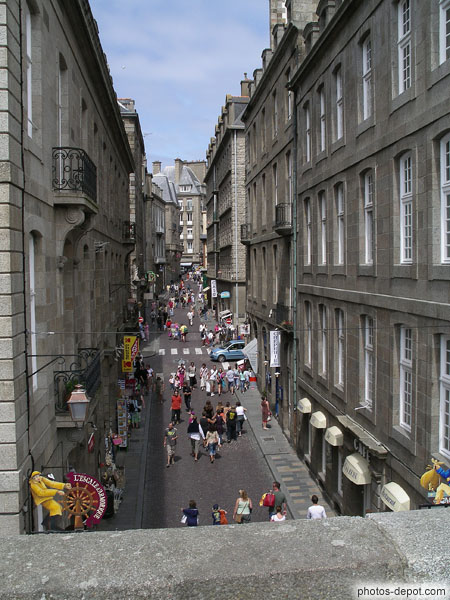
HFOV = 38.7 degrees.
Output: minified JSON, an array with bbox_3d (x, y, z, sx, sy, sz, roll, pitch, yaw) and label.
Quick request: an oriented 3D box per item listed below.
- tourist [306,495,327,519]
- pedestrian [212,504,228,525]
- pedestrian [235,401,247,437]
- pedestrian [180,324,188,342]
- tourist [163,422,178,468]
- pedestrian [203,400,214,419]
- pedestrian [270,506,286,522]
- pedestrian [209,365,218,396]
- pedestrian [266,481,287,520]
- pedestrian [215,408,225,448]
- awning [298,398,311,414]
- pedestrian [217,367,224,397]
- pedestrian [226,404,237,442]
[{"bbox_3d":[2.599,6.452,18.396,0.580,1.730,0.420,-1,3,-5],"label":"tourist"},{"bbox_3d":[-0.235,6.882,19.908,0.400,1.080,0.320,0,3,0],"label":"pedestrian"},{"bbox_3d":[0.778,5.760,31.061,0.520,1.660,0.450,-1,3,0],"label":"pedestrian"},{"bbox_3d":[-3.713,3.020,58.571,0.520,1.630,0.450,-1,3,-5],"label":"pedestrian"},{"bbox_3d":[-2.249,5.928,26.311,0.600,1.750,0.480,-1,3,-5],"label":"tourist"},{"bbox_3d":[-0.751,5.618,30.481,0.500,1.660,0.420,-1,3,-5],"label":"pedestrian"},{"bbox_3d":[1.637,7.066,19.580,0.480,1.550,0.360,-1,3,-5],"label":"pedestrian"},{"bbox_3d":[-0.705,4.818,38.071,0.540,1.780,0.420,-1,3,-9],"label":"pedestrian"},{"bbox_3d":[1.595,6.446,19.608,0.660,1.760,0.450,-1,3,-5],"label":"pedestrian"},{"bbox_3d":[-0.257,5.743,28.920,0.500,1.660,0.420,-1,3,-5],"label":"pedestrian"},{"bbox_3d":[3.310,4.386,26.604,0.330,0.410,1.020,-1,3,-5],"label":"awning"},{"bbox_3d":[-0.289,4.939,38.616,0.500,1.650,0.400,-1,3,-5],"label":"pedestrian"},{"bbox_3d":[0.309,5.700,29.401,0.520,1.652,0.380,0,3,-3],"label":"pedestrian"}]

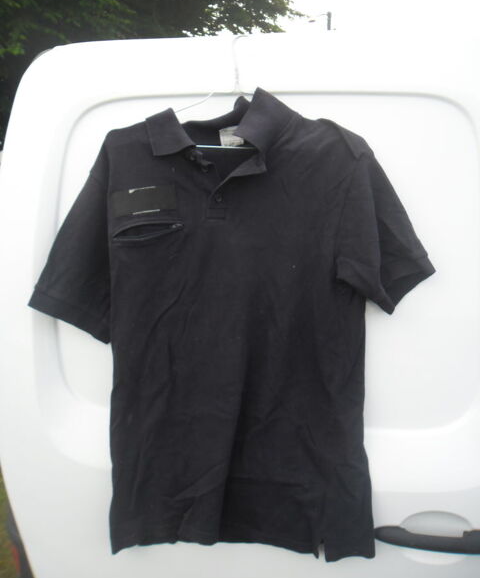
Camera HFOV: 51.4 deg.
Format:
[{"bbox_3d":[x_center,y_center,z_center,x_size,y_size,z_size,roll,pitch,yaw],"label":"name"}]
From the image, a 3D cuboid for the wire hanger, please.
[{"bbox_3d":[-0.006,-0.344,0.870,0.400,0.190,0.030,0,3,3],"label":"wire hanger"}]

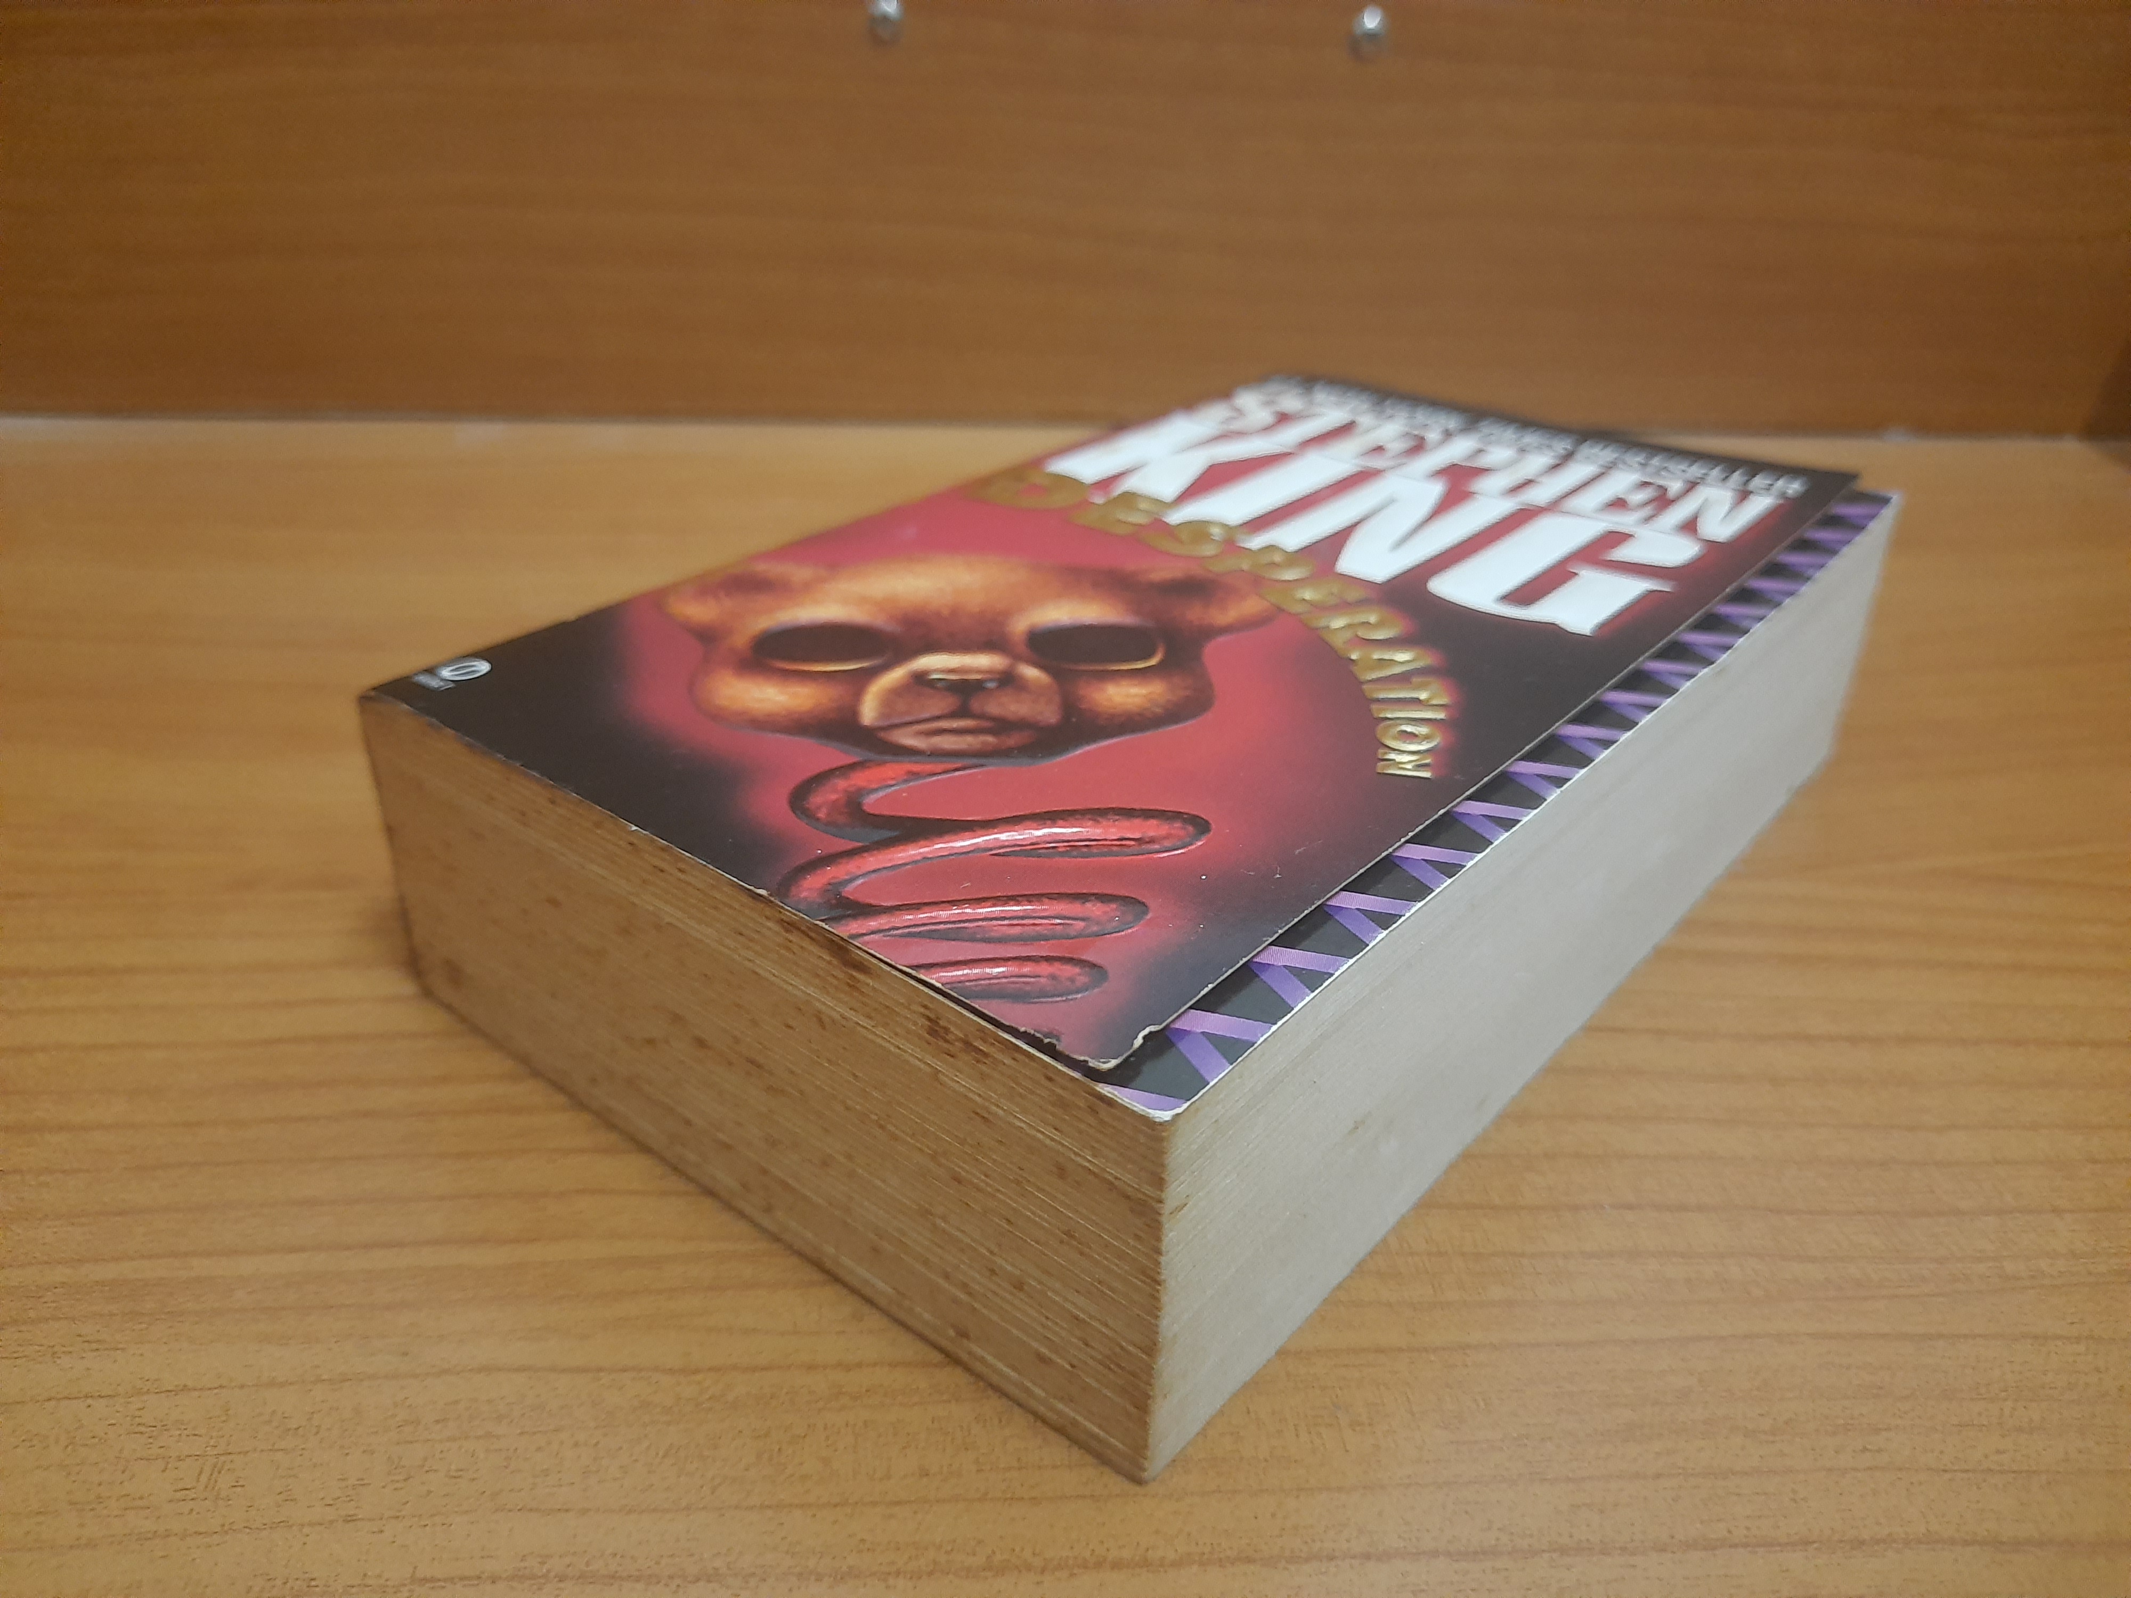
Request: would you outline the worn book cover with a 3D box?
[{"bbox_3d":[0.022,-0.010,0.203,0.107,0.040,0.174,22,36,35],"label":"worn book cover"}]

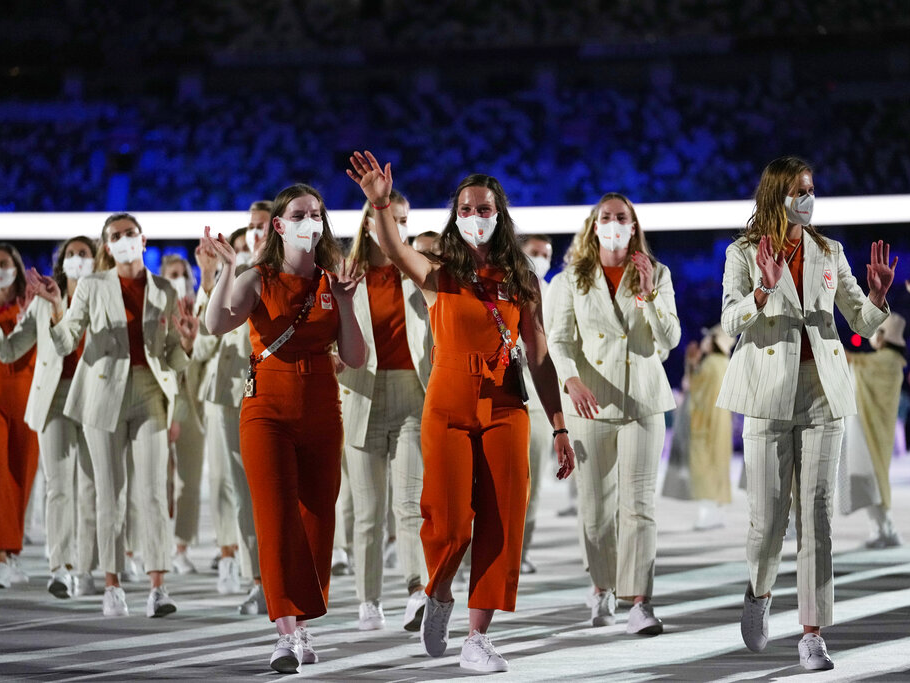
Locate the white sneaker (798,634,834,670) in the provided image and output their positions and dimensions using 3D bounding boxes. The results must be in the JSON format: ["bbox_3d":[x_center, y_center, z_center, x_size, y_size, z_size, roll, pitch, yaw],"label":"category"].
[{"bbox_3d":[1.308,1.120,12.760,0.105,0.120,0.280,0,-1,-12],"label":"white sneaker"}]

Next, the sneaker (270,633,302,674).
[{"bbox_3d":[-0.576,1.063,12.150,0.105,0.117,0.280,-1,-18,5],"label":"sneaker"}]

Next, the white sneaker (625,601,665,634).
[{"bbox_3d":[0.770,1.119,14.330,0.100,0.115,0.270,0,-11,-19],"label":"white sneaker"}]

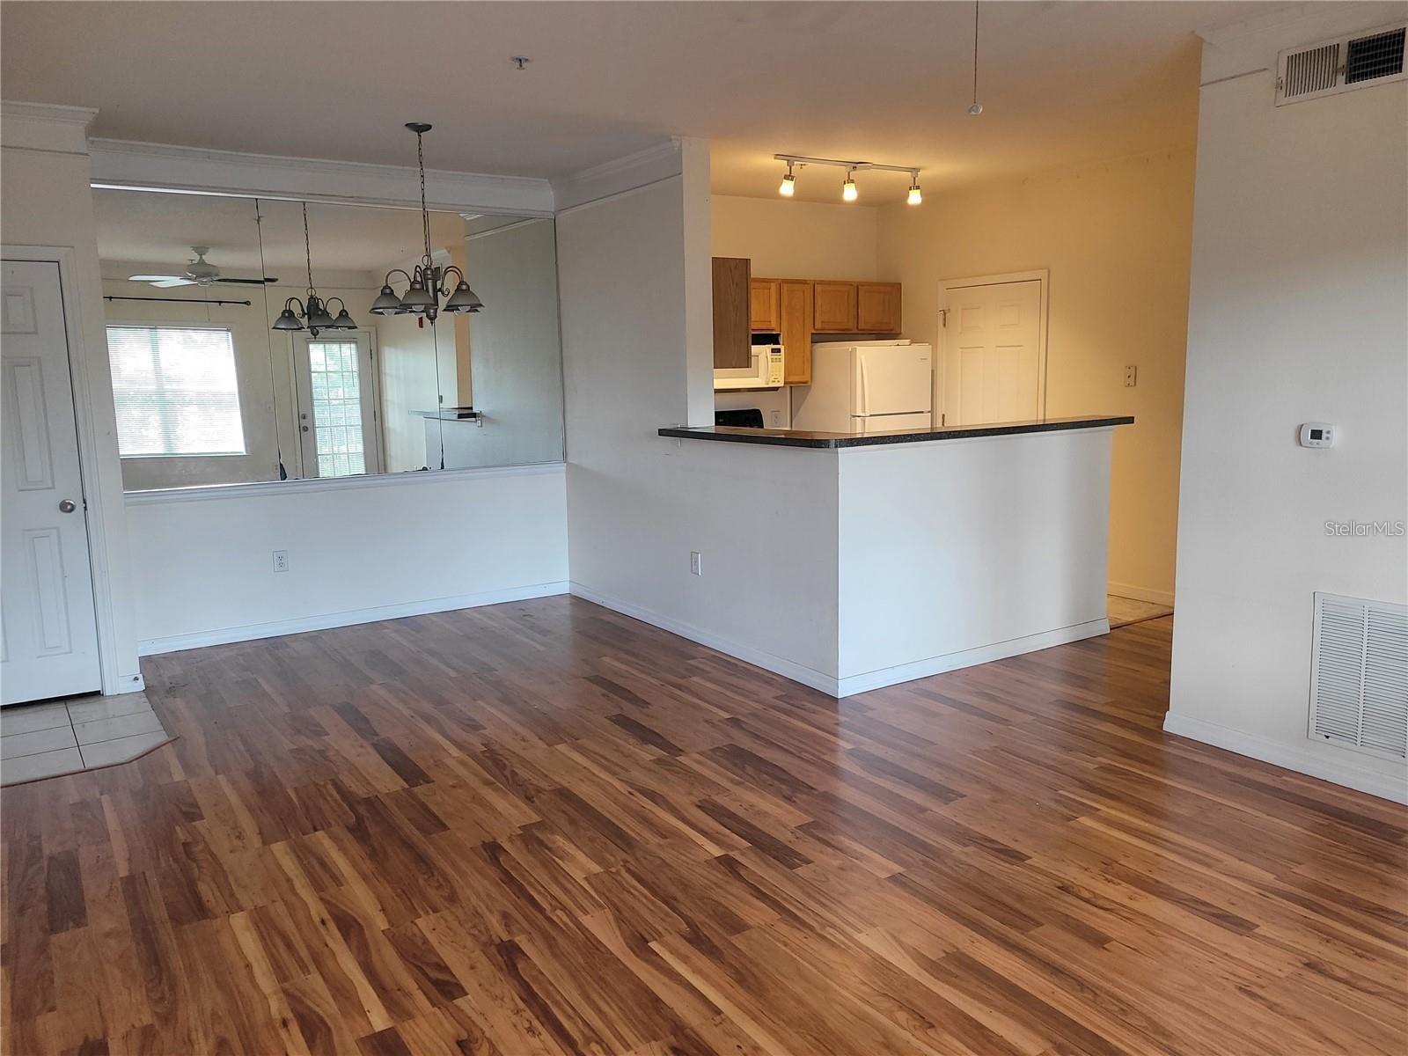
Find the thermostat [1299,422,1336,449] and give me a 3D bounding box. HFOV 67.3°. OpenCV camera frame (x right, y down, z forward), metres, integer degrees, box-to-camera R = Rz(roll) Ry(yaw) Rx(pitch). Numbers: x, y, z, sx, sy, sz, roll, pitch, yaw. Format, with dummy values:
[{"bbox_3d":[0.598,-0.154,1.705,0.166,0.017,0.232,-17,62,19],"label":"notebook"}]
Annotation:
[{"bbox_3d":[2.158,-0.322,3.719,0.028,0.087,0.123,-7,10,-33],"label":"thermostat"}]

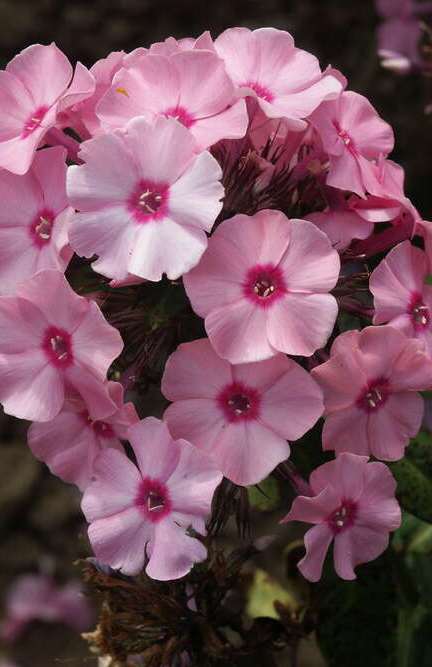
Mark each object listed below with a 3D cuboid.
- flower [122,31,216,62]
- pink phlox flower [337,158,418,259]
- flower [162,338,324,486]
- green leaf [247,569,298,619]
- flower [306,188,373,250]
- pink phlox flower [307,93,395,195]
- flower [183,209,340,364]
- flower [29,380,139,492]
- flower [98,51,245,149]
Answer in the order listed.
[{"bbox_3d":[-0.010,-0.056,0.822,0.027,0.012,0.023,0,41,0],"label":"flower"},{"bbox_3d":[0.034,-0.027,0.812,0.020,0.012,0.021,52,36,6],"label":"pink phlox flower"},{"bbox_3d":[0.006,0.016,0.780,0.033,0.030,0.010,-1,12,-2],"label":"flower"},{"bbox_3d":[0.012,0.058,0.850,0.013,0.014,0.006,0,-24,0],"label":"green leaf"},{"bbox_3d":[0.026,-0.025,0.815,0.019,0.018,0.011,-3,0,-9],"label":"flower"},{"bbox_3d":[0.028,-0.039,0.796,0.013,0.026,0.024,-34,-5,41],"label":"pink phlox flower"},{"bbox_3d":[0.009,-0.010,0.776,0.032,0.032,0.010,-1,-3,-3],"label":"flower"},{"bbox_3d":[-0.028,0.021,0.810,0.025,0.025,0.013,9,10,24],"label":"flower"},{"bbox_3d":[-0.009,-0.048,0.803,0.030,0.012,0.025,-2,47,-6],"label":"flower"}]

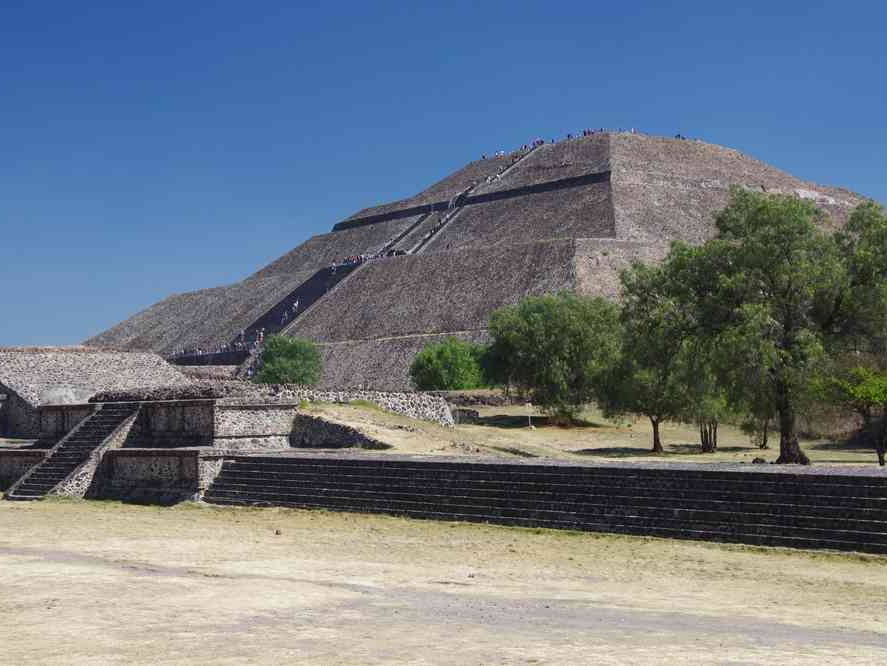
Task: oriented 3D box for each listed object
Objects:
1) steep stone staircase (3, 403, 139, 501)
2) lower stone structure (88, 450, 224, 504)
[{"bbox_3d":[-19.584,6.188,93.662,5.000,4.800,5.900,2,-4,-34],"label":"steep stone staircase"},{"bbox_3d":[-13.913,6.867,85.866,2.200,2.450,11.800,2,-4,-34],"label":"lower stone structure"}]

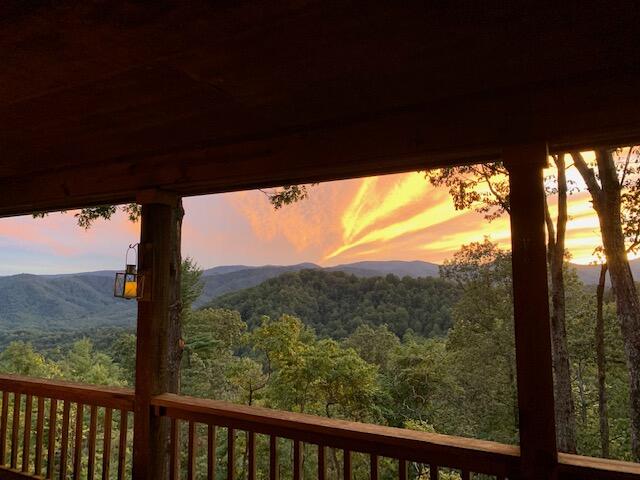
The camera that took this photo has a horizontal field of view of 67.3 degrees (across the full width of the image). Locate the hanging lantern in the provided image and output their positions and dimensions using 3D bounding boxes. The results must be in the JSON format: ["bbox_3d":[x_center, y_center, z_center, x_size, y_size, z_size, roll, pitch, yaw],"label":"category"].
[{"bbox_3d":[-1.269,0.220,3.220,0.131,0.345,0.131,-5,-7,43],"label":"hanging lantern"}]

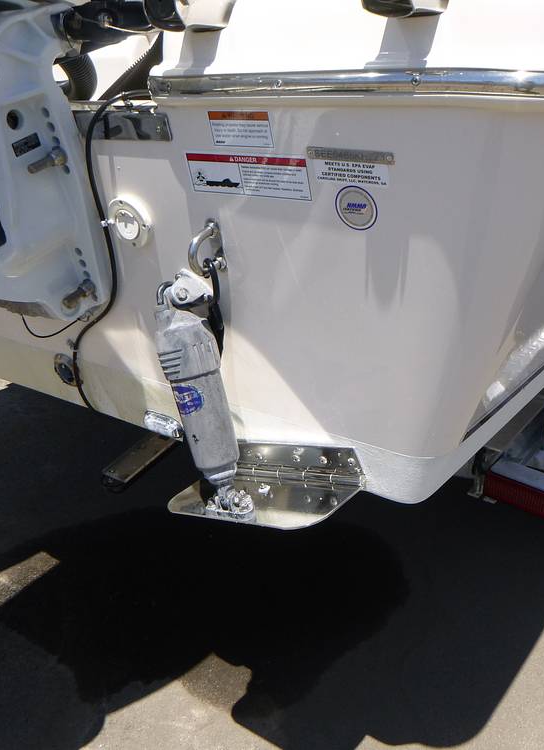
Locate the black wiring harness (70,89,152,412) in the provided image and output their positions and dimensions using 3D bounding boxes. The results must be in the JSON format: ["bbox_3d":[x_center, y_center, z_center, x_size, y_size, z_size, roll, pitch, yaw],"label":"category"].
[{"bbox_3d":[-0.243,-0.133,1.107,0.371,0.589,0.070,16,42,34],"label":"black wiring harness"}]

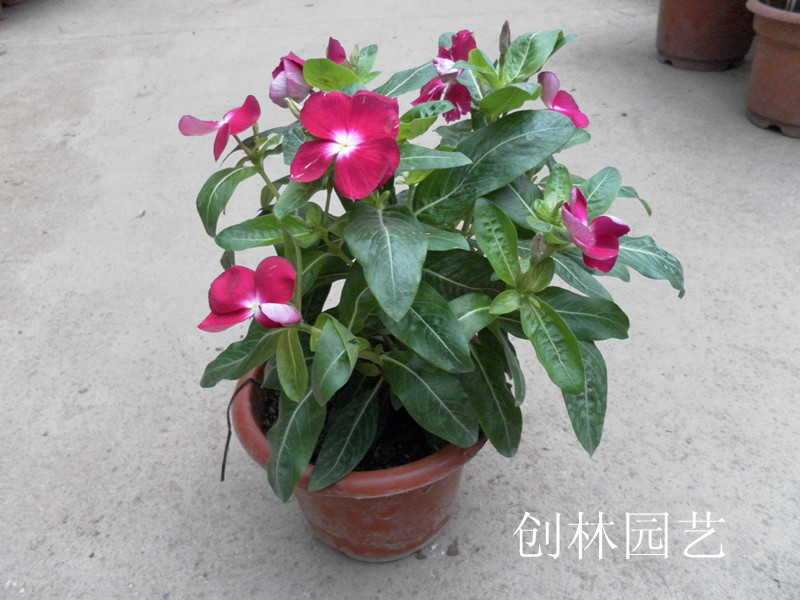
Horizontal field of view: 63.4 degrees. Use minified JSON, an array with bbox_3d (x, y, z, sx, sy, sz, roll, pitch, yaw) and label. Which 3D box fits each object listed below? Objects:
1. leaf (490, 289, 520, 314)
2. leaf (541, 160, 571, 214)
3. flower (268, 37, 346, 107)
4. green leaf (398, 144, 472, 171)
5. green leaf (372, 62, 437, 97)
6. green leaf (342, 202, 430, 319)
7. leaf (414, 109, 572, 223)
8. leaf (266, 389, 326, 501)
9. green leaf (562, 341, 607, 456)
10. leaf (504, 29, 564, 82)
[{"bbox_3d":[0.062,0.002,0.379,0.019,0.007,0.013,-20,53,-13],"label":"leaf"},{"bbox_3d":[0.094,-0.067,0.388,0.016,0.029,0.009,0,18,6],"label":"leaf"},{"bbox_3d":[-0.050,-0.123,0.351,0.041,0.023,0.041,-21,49,13],"label":"flower"},{"bbox_3d":[0.013,-0.065,0.296,0.040,0.010,0.018,6,67,7],"label":"green leaf"},{"bbox_3d":[0.003,-0.103,0.308,0.038,0.011,0.018,-30,65,-7],"label":"green leaf"},{"bbox_3d":[-0.005,-0.017,0.285,0.036,0.016,0.059,-7,62,-3],"label":"green leaf"},{"bbox_3d":[0.049,-0.069,0.335,0.097,0.018,0.041,-31,55,-2],"label":"leaf"},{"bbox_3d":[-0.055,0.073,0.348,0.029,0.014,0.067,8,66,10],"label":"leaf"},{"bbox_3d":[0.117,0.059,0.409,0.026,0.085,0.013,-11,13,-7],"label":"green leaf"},{"bbox_3d":[0.059,-0.109,0.291,0.021,0.011,0.029,42,87,5],"label":"leaf"}]

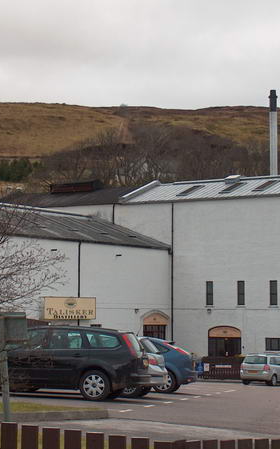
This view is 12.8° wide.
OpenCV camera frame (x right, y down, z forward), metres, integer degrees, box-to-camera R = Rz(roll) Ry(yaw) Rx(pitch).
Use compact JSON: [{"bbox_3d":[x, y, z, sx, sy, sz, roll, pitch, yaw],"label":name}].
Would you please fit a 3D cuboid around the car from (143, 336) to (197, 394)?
[{"bbox_3d":[-0.605,3.787,34.100,4.340,1.490,1.840,1,-6,7],"label":"car"}]

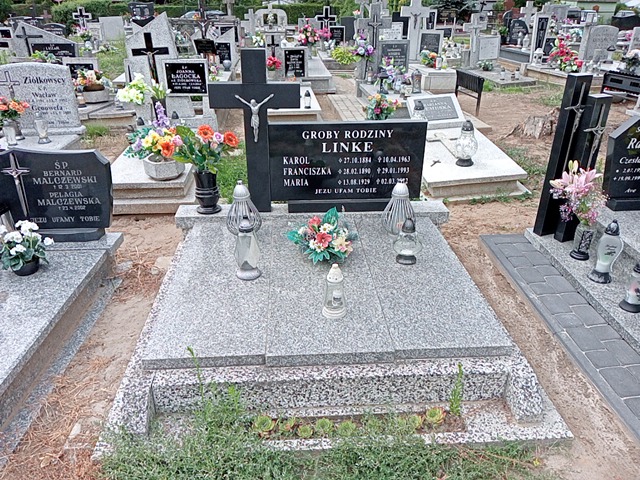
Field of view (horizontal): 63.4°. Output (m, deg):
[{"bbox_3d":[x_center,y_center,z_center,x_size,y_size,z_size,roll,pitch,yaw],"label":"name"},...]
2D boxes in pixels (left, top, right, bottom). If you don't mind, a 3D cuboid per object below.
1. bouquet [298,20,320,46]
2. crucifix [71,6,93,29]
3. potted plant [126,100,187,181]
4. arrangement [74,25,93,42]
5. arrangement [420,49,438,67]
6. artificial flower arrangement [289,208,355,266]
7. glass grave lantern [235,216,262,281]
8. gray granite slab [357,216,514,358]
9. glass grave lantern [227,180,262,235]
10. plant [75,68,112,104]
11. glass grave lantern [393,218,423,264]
[{"bbox_3d":[-0.184,-3.611,9.048,0.380,0.420,0.350,-1,27,-3],"label":"bouquet"},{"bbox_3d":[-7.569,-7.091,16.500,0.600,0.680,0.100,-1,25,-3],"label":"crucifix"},{"bbox_3d":[-1.138,-0.706,3.673,0.410,0.490,0.360,-1,27,-3],"label":"potted plant"},{"bbox_3d":[-5.132,-4.459,11.207,0.360,0.360,0.320,-6,27,-12],"label":"arrangement"},{"bbox_3d":[1.742,-2.888,8.195,0.290,0.275,0.260,-1,27,-3],"label":"arrangement"},{"bbox_3d":[0.008,-0.056,2.675,0.360,0.240,0.290,-1,27,-3],"label":"artificial flower arrangement"},{"bbox_3d":[-0.375,0.035,2.683,0.135,0.333,0.135,-1,25,-3],"label":"glass grave lantern"},{"bbox_3d":[0.522,0.178,2.823,0.499,0.048,1.424,-1,25,-3],"label":"gray granite slab"},{"bbox_3d":[-0.481,-0.207,3.213,0.216,0.327,0.216,-1,25,-3],"label":"glass grave lantern"},{"bbox_3d":[-3.152,-2.143,7.204,0.470,0.410,0.360,-1,25,-3],"label":"plant"},{"bbox_3d":[0.485,0.003,2.849,0.159,0.250,0.159,-1,25,-3],"label":"glass grave lantern"}]

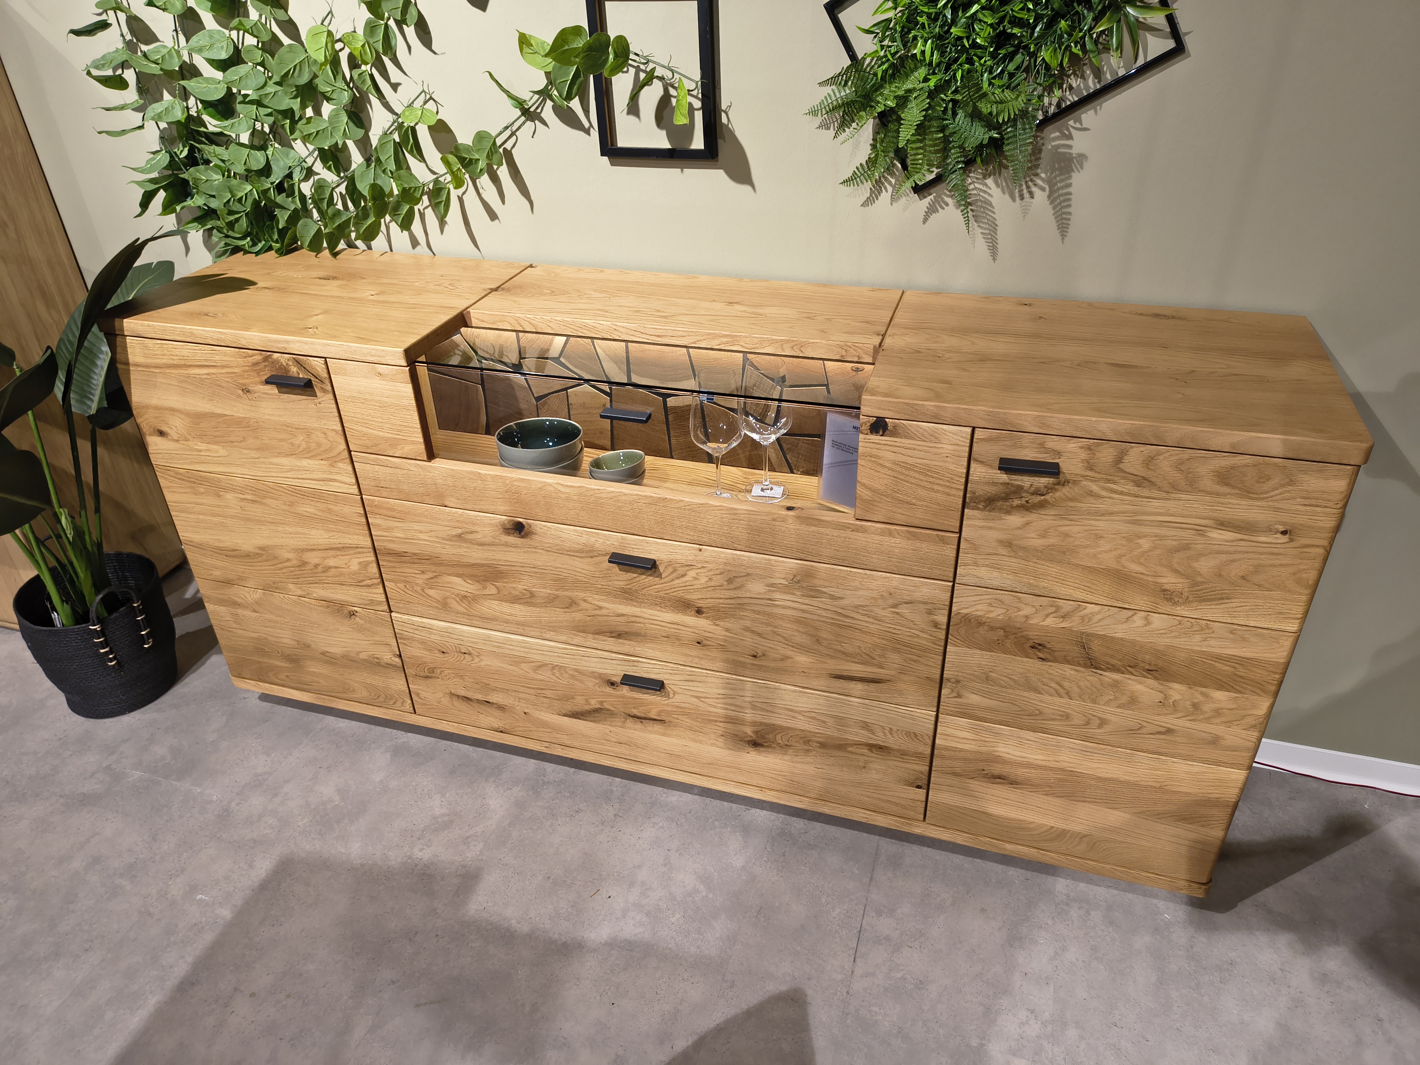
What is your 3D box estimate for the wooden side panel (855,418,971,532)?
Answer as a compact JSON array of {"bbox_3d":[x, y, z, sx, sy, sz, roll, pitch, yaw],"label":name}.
[{"bbox_3d":[0.297,-0.090,1.445,0.154,0.171,0.025,8,34,15],"label":"wooden side panel"}]

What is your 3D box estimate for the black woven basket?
[{"bbox_3d":[-1.381,0.238,2.258,0.288,0.270,0.288,8,33,16],"label":"black woven basket"}]

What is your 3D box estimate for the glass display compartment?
[{"bbox_3d":[-0.101,-0.186,1.595,0.726,0.194,0.224,8,33,16],"label":"glass display compartment"}]

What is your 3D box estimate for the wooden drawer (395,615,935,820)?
[{"bbox_3d":[-0.059,0.236,1.937,1.010,0.250,0.408,8,33,16],"label":"wooden drawer"}]

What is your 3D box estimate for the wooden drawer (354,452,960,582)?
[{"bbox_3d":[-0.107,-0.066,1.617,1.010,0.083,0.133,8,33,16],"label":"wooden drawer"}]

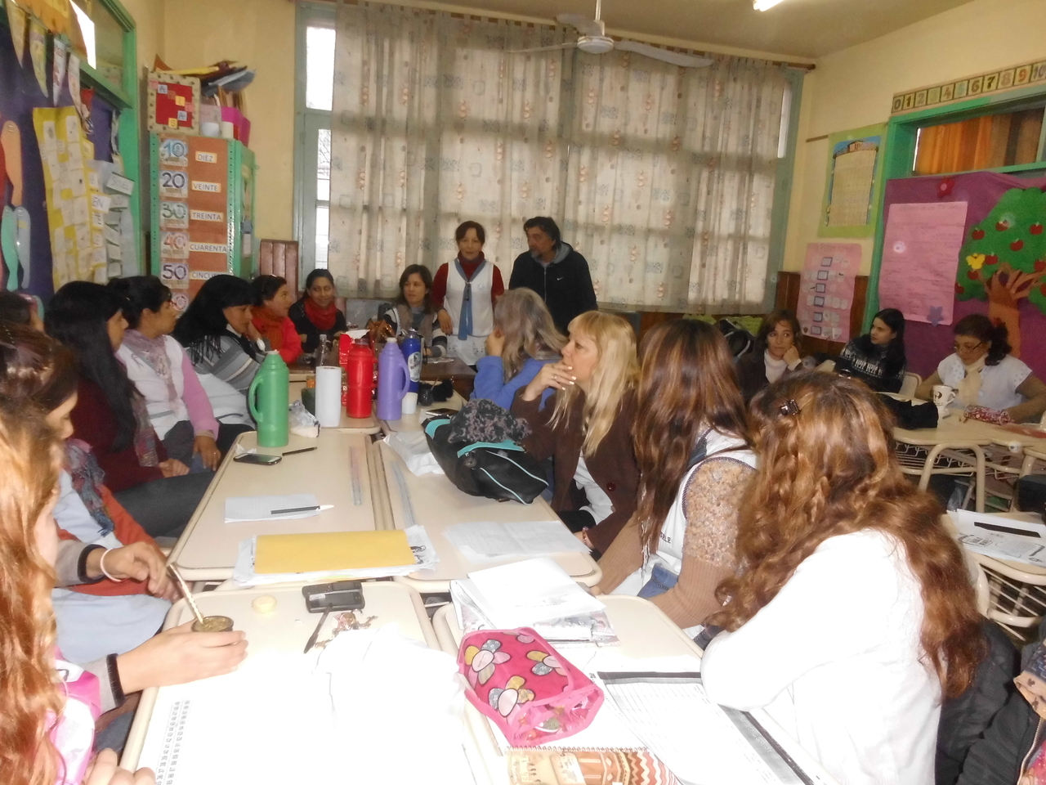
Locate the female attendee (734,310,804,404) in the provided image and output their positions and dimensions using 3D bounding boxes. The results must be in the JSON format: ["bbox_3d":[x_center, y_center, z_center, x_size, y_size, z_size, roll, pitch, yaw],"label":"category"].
[{"bbox_3d":[1.097,0.217,3.735,0.500,1.205,0.720,10,12,32],"label":"female attendee"}]

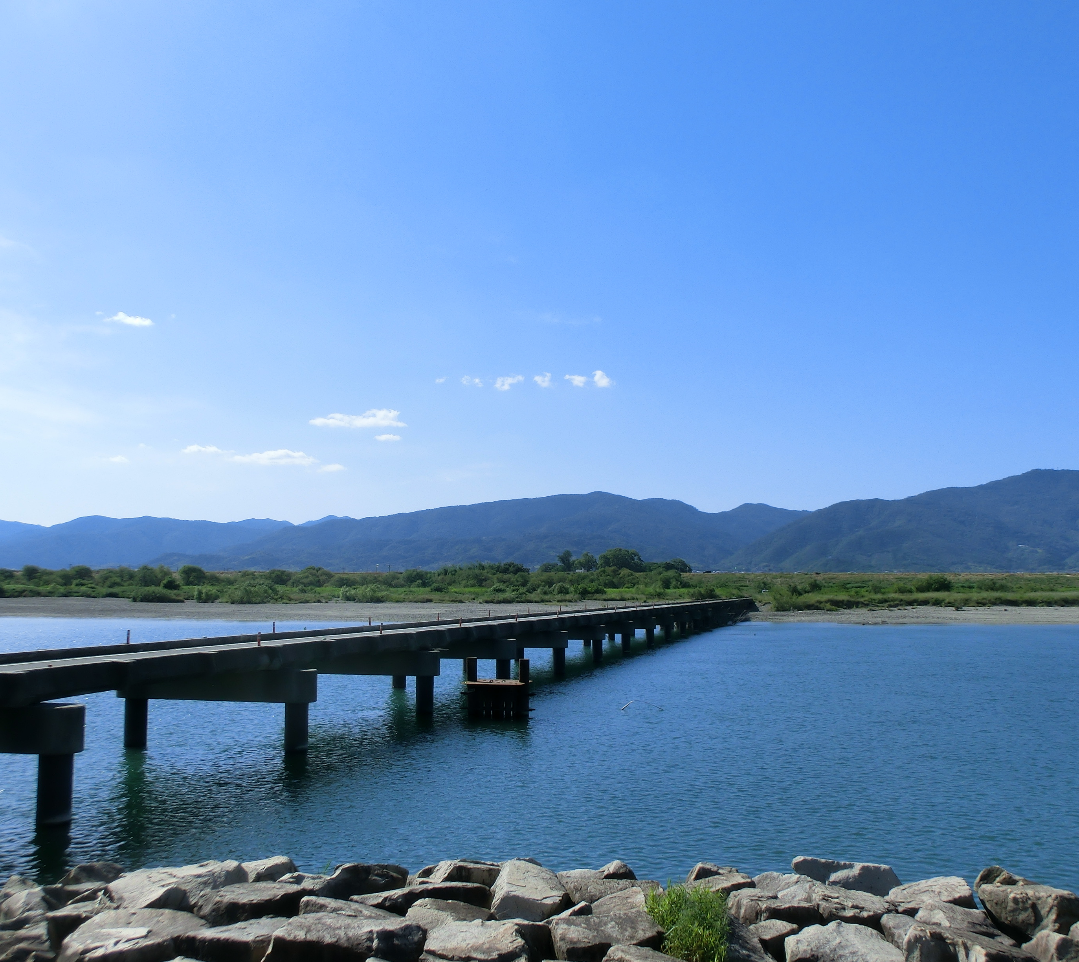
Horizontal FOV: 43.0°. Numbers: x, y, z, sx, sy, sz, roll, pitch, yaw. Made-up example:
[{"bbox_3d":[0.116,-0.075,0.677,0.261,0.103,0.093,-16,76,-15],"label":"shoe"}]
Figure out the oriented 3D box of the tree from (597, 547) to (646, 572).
[{"bbox_3d":[28.770,27.890,480.000,17.190,8.950,15.000,0,-4,3],"label":"tree"}]

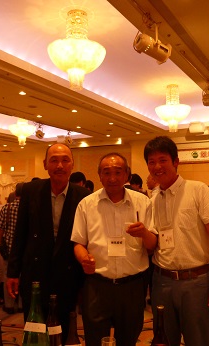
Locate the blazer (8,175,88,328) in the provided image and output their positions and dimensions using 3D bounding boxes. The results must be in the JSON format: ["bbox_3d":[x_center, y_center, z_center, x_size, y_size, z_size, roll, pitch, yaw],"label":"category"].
[{"bbox_3d":[-0.336,0.477,2.050,0.540,0.860,0.310,2,-4,-12],"label":"blazer"}]

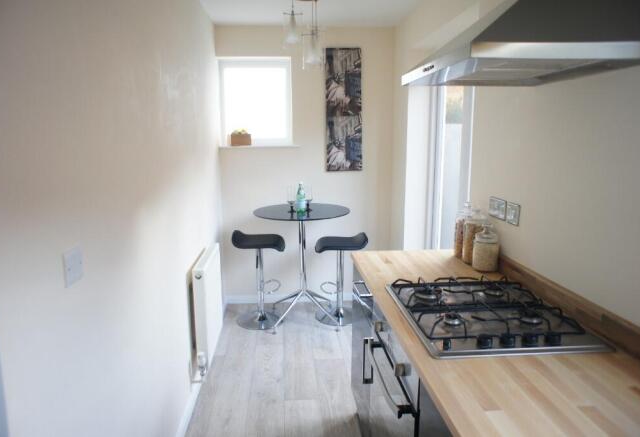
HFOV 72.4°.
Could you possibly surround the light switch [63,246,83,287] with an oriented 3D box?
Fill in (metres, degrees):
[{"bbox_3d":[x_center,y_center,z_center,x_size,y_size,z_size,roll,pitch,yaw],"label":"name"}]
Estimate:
[{"bbox_3d":[-0.609,0.119,1.085,0.010,0.086,0.086,-1,10,-5],"label":"light switch"}]

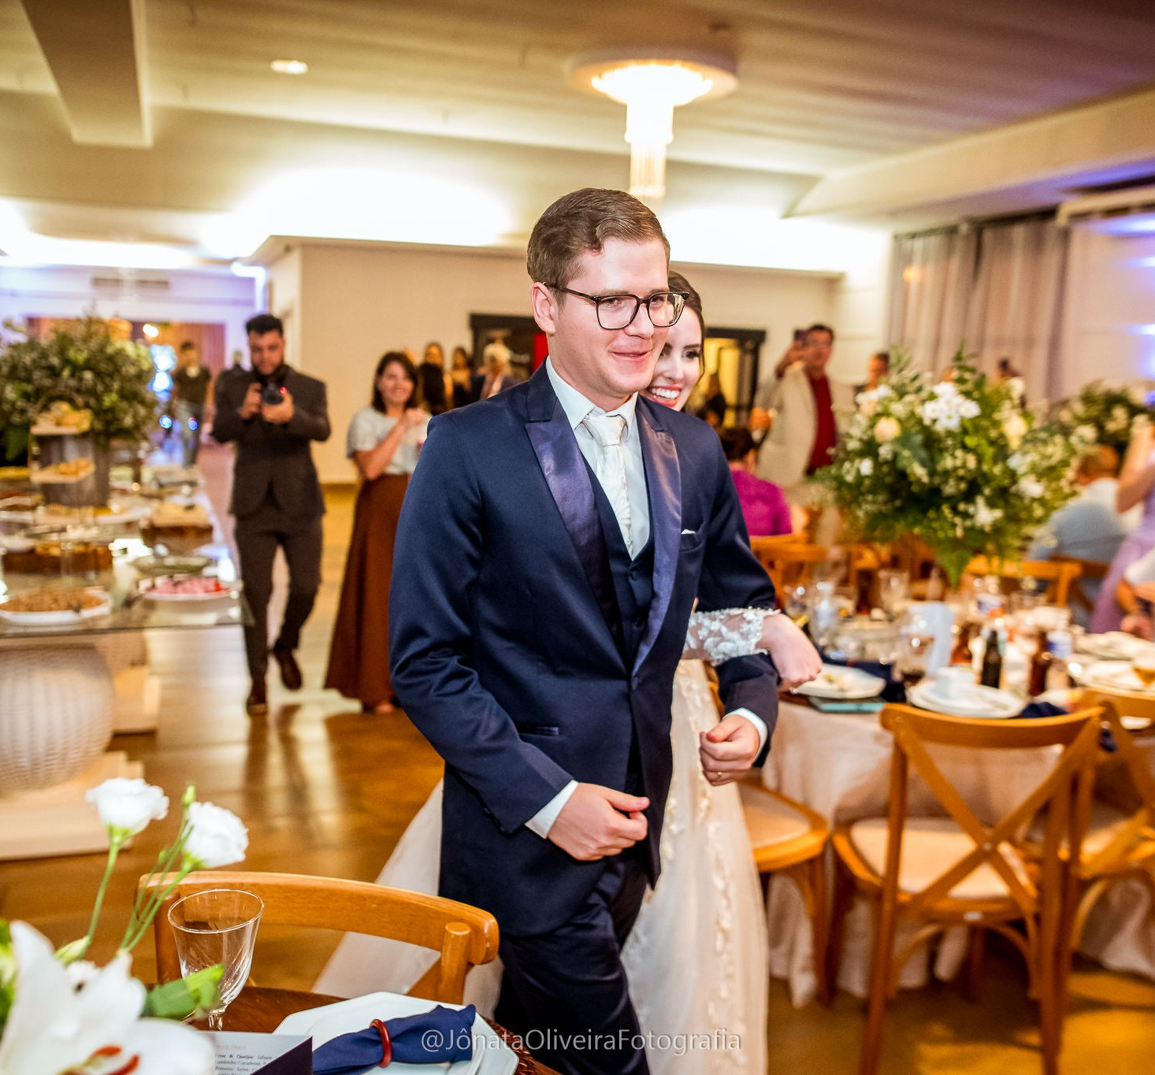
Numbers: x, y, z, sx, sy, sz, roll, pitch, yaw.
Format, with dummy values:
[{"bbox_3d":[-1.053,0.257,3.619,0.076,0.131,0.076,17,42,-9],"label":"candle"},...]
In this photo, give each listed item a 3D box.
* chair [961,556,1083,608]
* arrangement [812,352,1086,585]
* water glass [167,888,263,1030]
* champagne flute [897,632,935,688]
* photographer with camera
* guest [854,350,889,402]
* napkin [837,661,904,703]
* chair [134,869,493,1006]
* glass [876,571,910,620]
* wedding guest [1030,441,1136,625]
[{"bbox_3d":[1.652,0.560,4.063,0.485,0.881,0.525,5,10,17],"label":"chair"},{"bbox_3d":[1.062,-0.196,3.070,0.740,0.640,0.720,5,10,19],"label":"arrangement"},{"bbox_3d":[-0.368,0.467,1.097,0.091,0.185,0.091,2,9,0],"label":"water glass"},{"bbox_3d":[0.872,0.326,2.786,0.087,0.168,0.087,2,9,0],"label":"champagne flute"},{"bbox_3d":[-1.377,-0.097,4.786,0.540,1.730,0.500,0,9,-12],"label":"photographer with camera"},{"bbox_3d":[2.308,-0.588,8.537,0.500,1.742,0.350,7,10,30],"label":"guest"},{"bbox_3d":[0.797,0.377,2.855,0.139,0.050,0.277,1,9,-9],"label":"napkin"},{"bbox_3d":[-0.400,0.931,1.299,0.485,0.881,0.525,4,9,8],"label":"chair"},{"bbox_3d":[1.067,0.194,3.656,0.089,0.163,0.089,2,9,0],"label":"glass"},{"bbox_3d":[2.170,0.246,4.791,0.544,1.307,0.772,4,9,11],"label":"wedding guest"}]

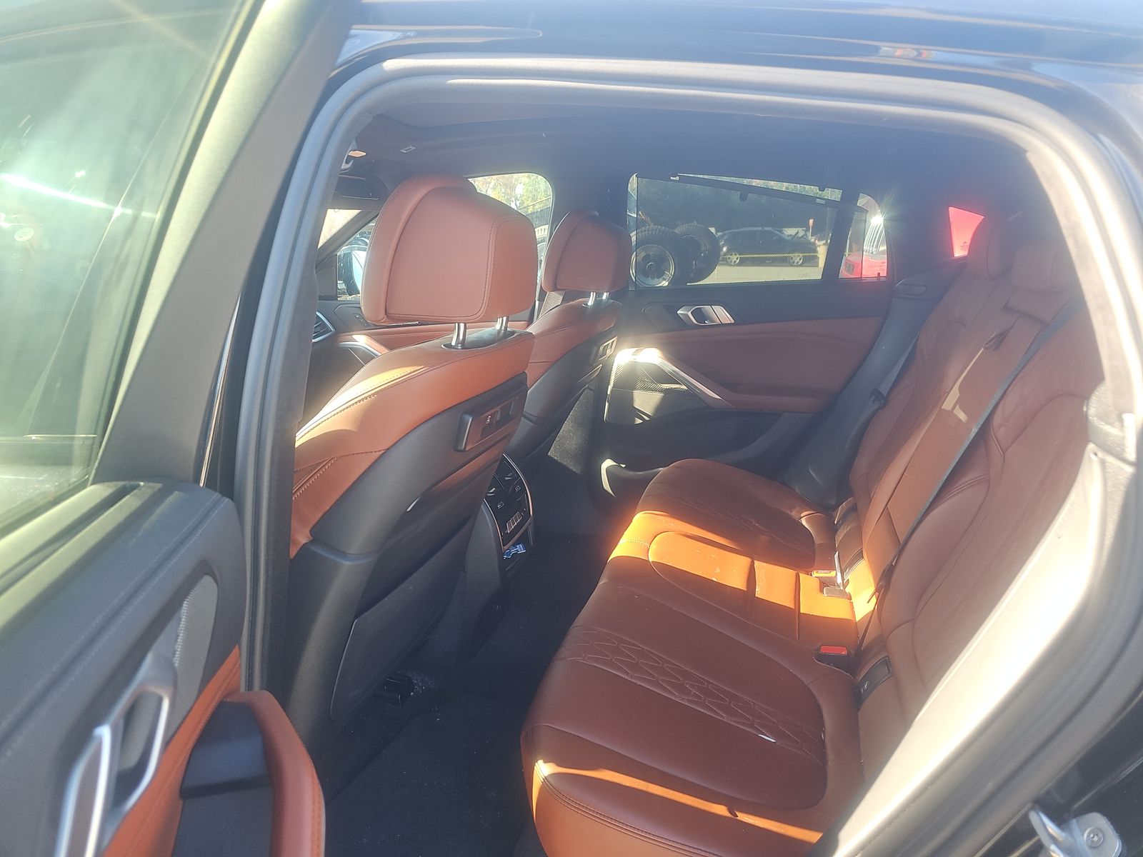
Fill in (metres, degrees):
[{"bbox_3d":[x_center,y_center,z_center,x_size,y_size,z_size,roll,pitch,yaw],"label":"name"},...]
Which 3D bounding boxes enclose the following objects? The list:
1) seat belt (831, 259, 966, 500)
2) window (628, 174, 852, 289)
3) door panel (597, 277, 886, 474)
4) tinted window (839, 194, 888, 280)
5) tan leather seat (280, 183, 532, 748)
[{"bbox_3d":[0.809,-0.094,1.885,0.260,0.620,0.120,3,13,14],"label":"seat belt"},{"bbox_3d":[0.433,-0.529,2.058,0.580,0.310,0.050,3,13,14],"label":"window"},{"bbox_3d":[0.456,-0.113,2.122,0.780,0.580,0.130,3,13,14],"label":"door panel"},{"bbox_3d":[0.767,-0.495,1.978,0.140,0.230,0.040,3,13,14],"label":"tinted window"},{"bbox_3d":[-0.504,0.103,1.258,0.830,0.980,0.540,3,13,14],"label":"tan leather seat"}]

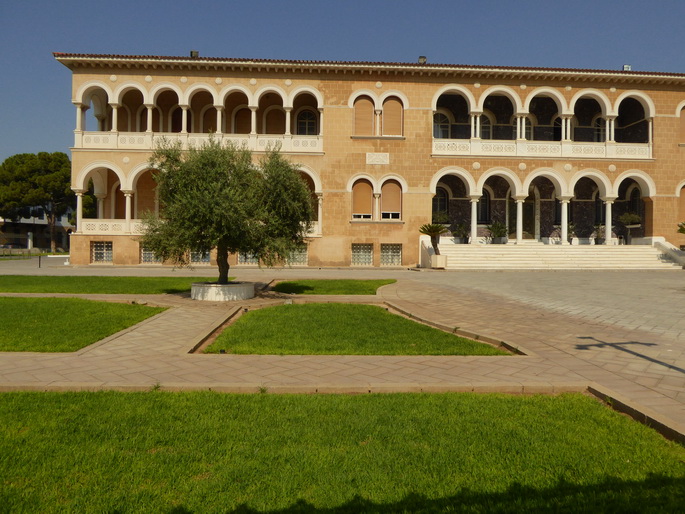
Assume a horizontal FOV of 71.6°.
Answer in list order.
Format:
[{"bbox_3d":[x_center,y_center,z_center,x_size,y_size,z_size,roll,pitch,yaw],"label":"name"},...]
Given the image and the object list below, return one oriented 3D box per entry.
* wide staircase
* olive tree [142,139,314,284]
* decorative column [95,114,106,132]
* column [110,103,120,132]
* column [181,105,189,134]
[{"bbox_3d":[12.662,-0.028,28.012,13.703,1.400,2.400,0,0,-4],"label":"wide staircase"},{"bbox_3d":[-3.264,-1.360,13.600,4.700,4.100,4.500,0,0,-4],"label":"olive tree"},{"bbox_3d":[-15.107,-8.188,29.688,0.460,1.520,0.420,0,0,-4],"label":"decorative column"},{"bbox_3d":[-13.219,-8.112,27.661,0.460,1.680,0.420,0,0,-4],"label":"column"},{"bbox_3d":[-9.021,-7.870,27.188,0.480,1.613,0.480,0,0,-3],"label":"column"}]

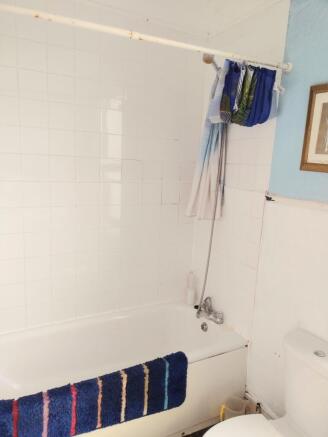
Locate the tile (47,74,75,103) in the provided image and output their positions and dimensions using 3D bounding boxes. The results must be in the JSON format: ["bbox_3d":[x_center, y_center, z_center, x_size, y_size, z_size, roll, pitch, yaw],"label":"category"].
[{"bbox_3d":[-0.587,-0.744,1.959,0.149,0.149,0.010,-3,11,-29],"label":"tile"}]

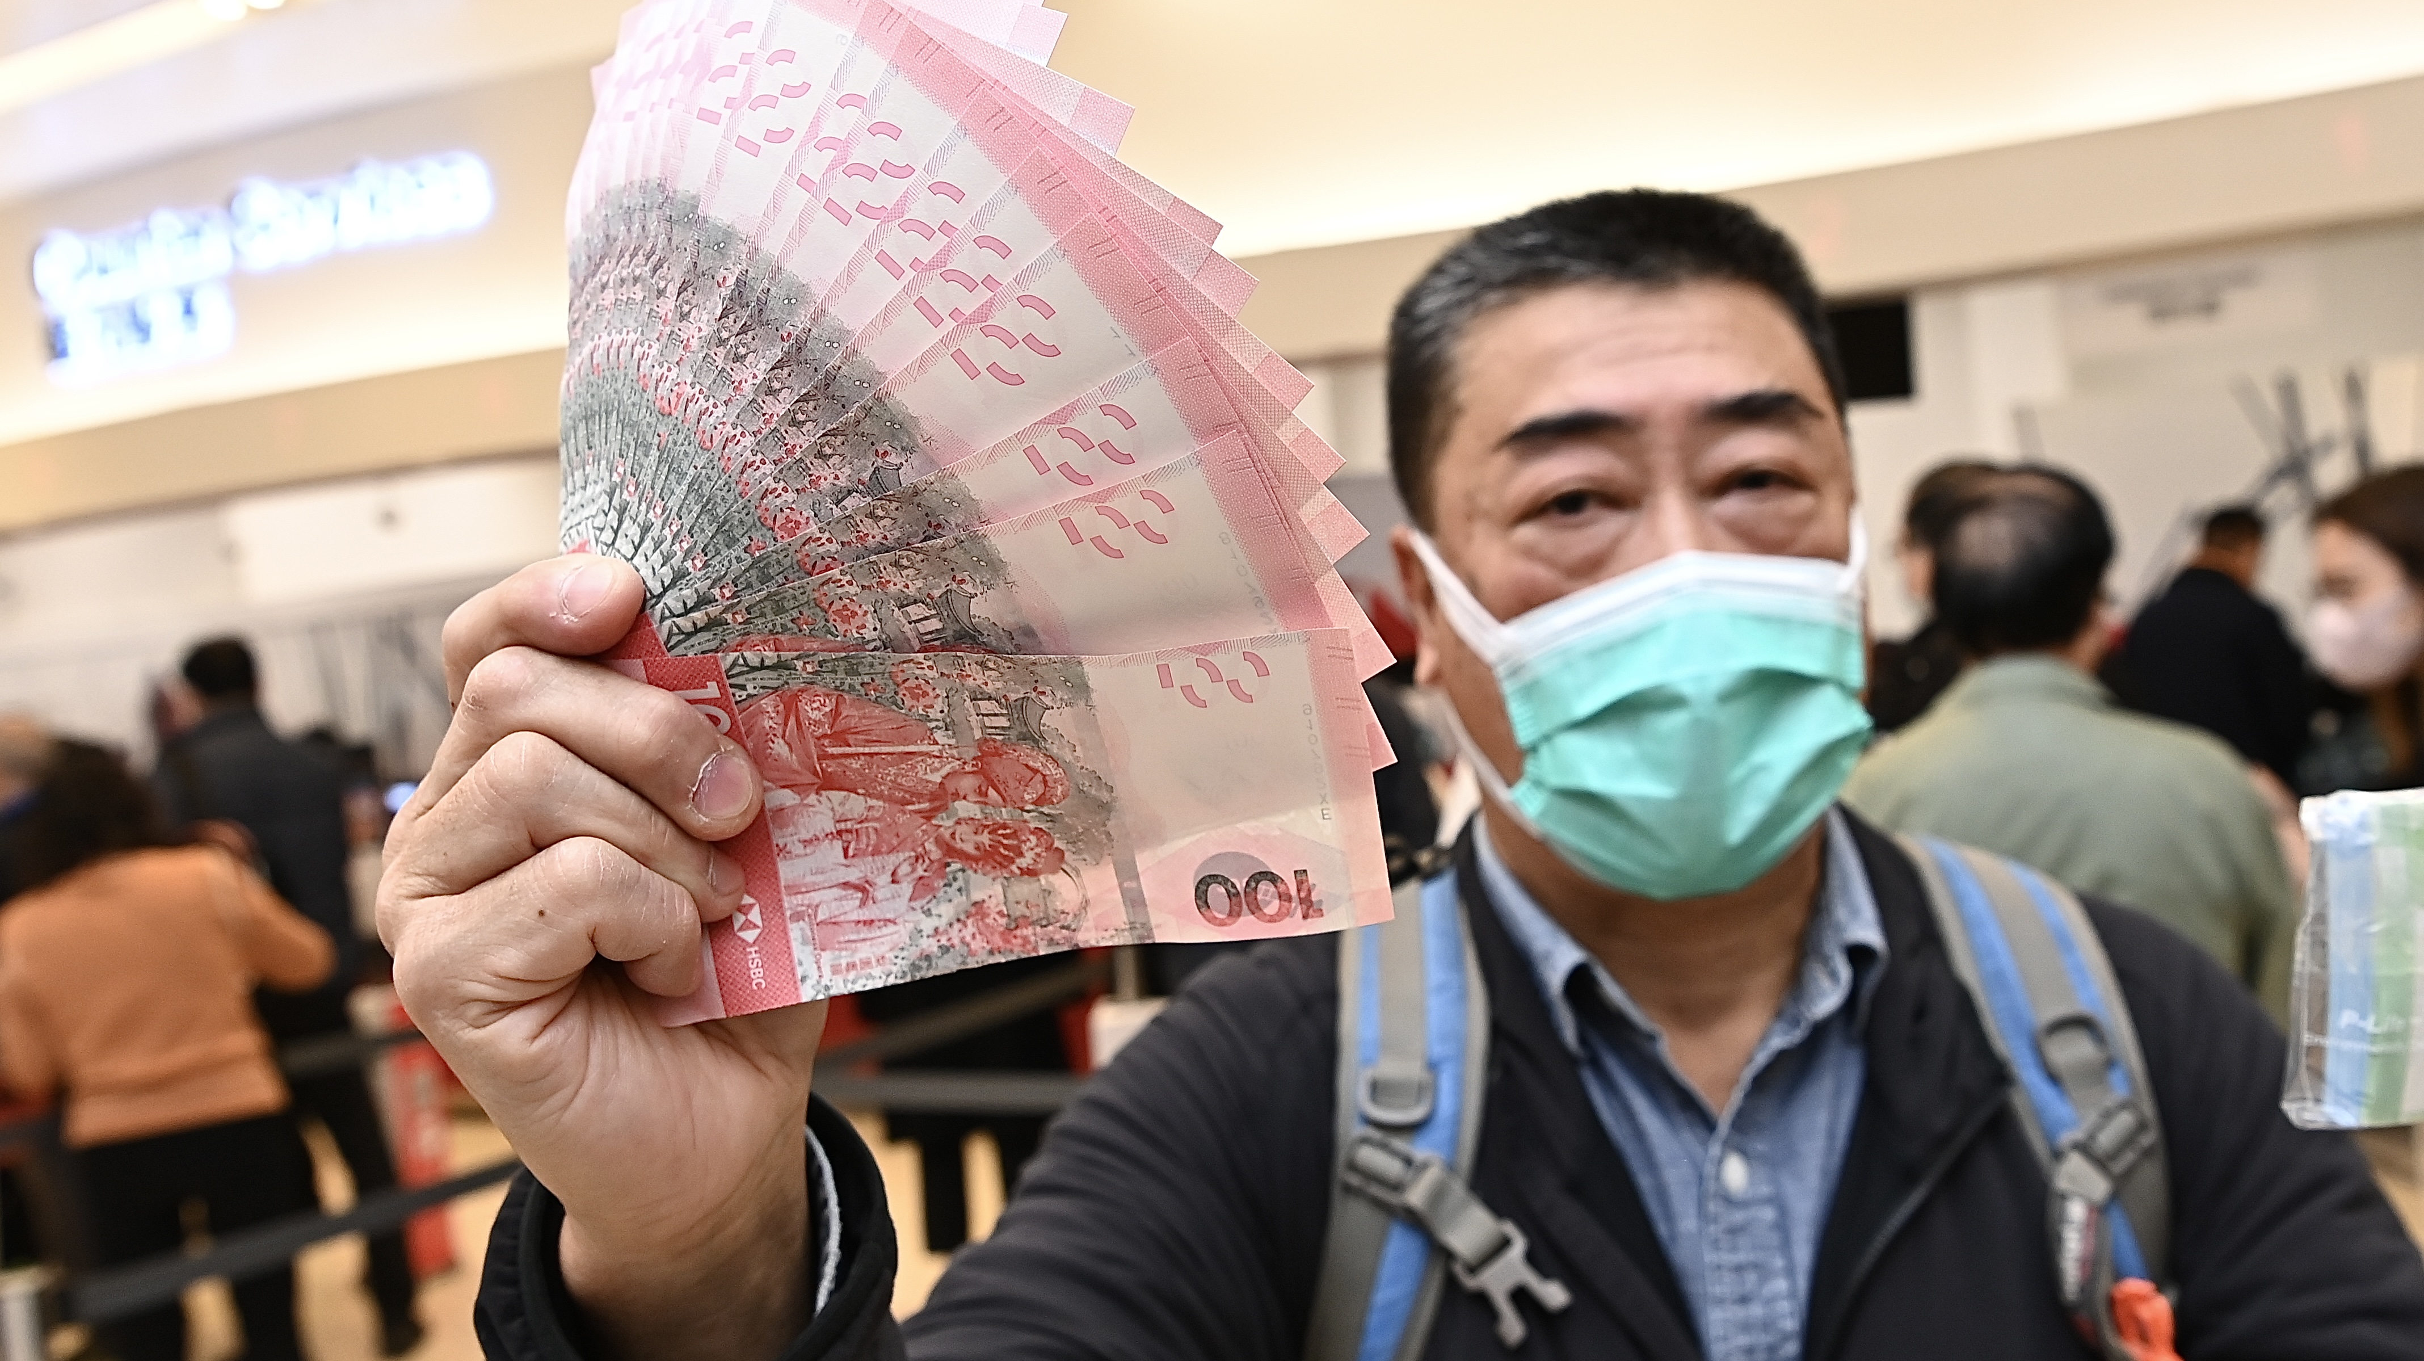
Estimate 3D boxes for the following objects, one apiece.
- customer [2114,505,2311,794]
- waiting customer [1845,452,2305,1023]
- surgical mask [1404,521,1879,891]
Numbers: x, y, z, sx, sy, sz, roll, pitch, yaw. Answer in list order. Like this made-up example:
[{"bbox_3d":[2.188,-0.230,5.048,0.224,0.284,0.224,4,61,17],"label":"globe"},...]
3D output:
[{"bbox_3d":[2.692,0.368,4.240,0.520,1.640,0.360,-3,3,37],"label":"customer"},{"bbox_3d":[0.843,0.628,1.541,0.490,1.660,0.330,-3,3,32],"label":"waiting customer"},{"bbox_3d":[0.145,0.011,0.550,0.148,0.125,0.110,-6,-2,5],"label":"surgical mask"}]

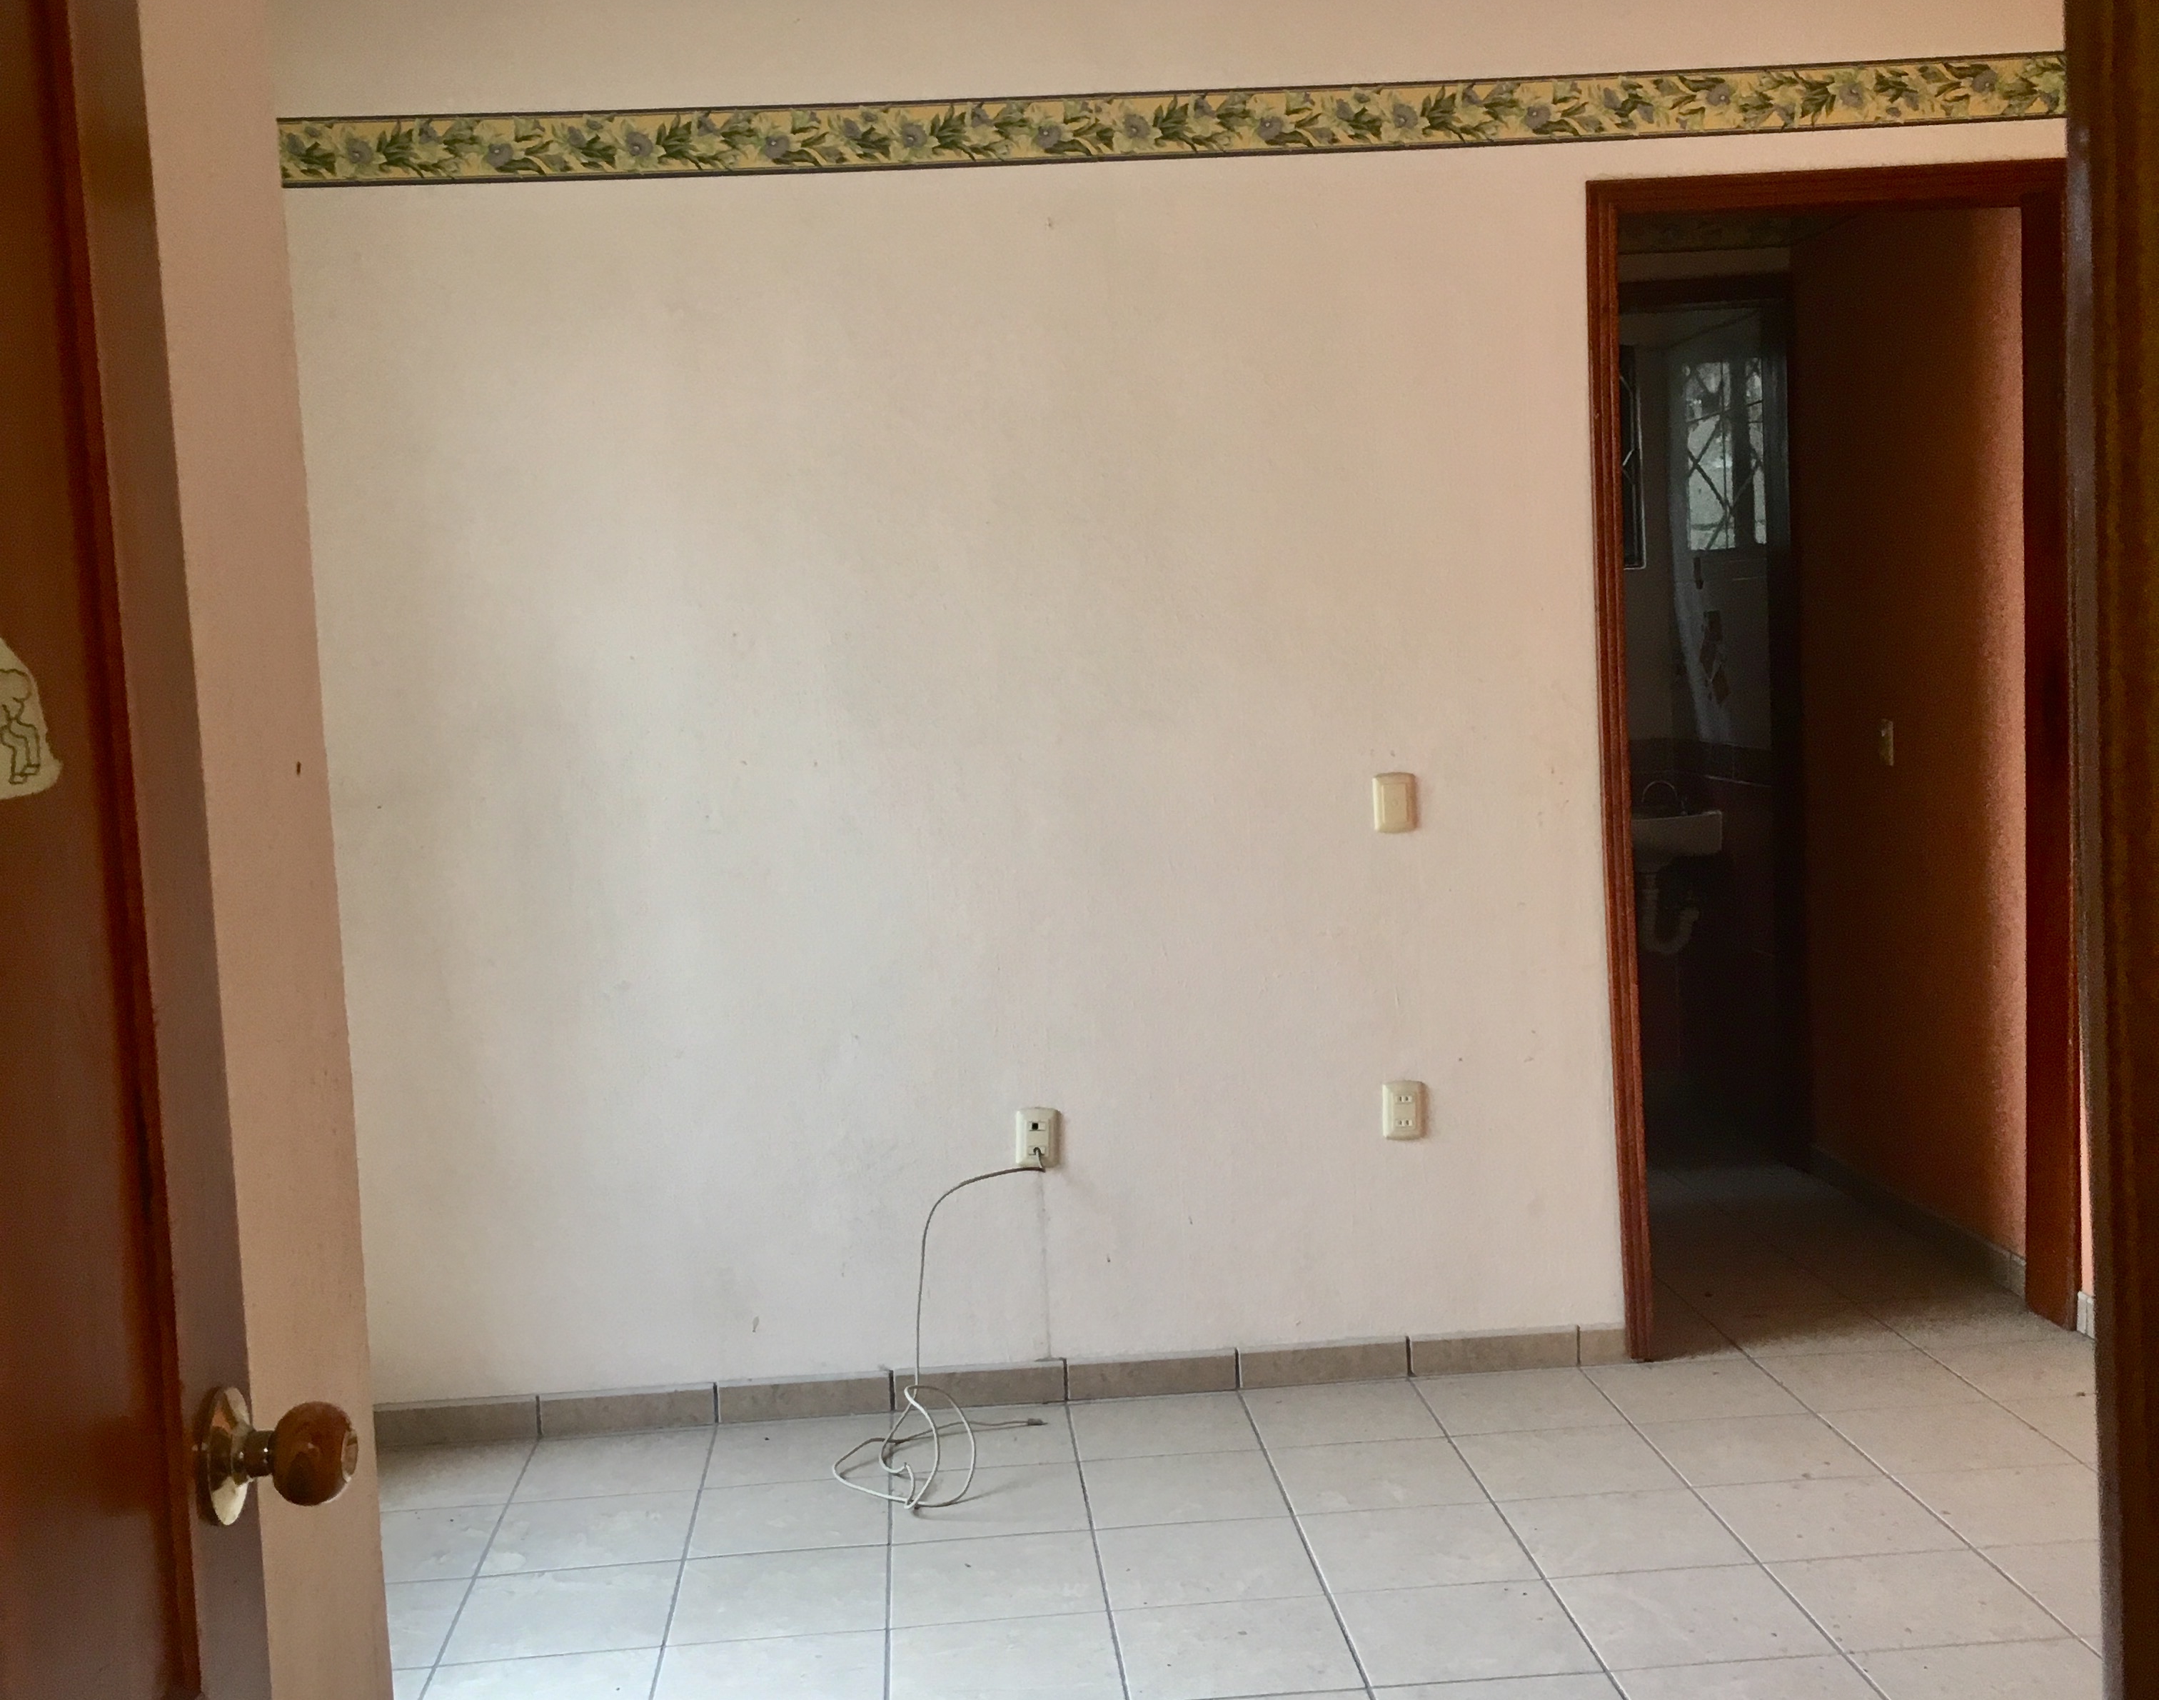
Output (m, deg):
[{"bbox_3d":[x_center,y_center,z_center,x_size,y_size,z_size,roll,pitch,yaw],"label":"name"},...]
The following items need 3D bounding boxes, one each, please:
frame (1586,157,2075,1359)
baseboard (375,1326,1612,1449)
[{"bbox_3d":[1.399,-0.151,4.508,0.888,2.165,0.152,-3,5,-4],"label":"frame"},{"bbox_3d":[-0.131,0.979,4.429,2.295,0.078,0.022,-3,5,-4],"label":"baseboard"}]

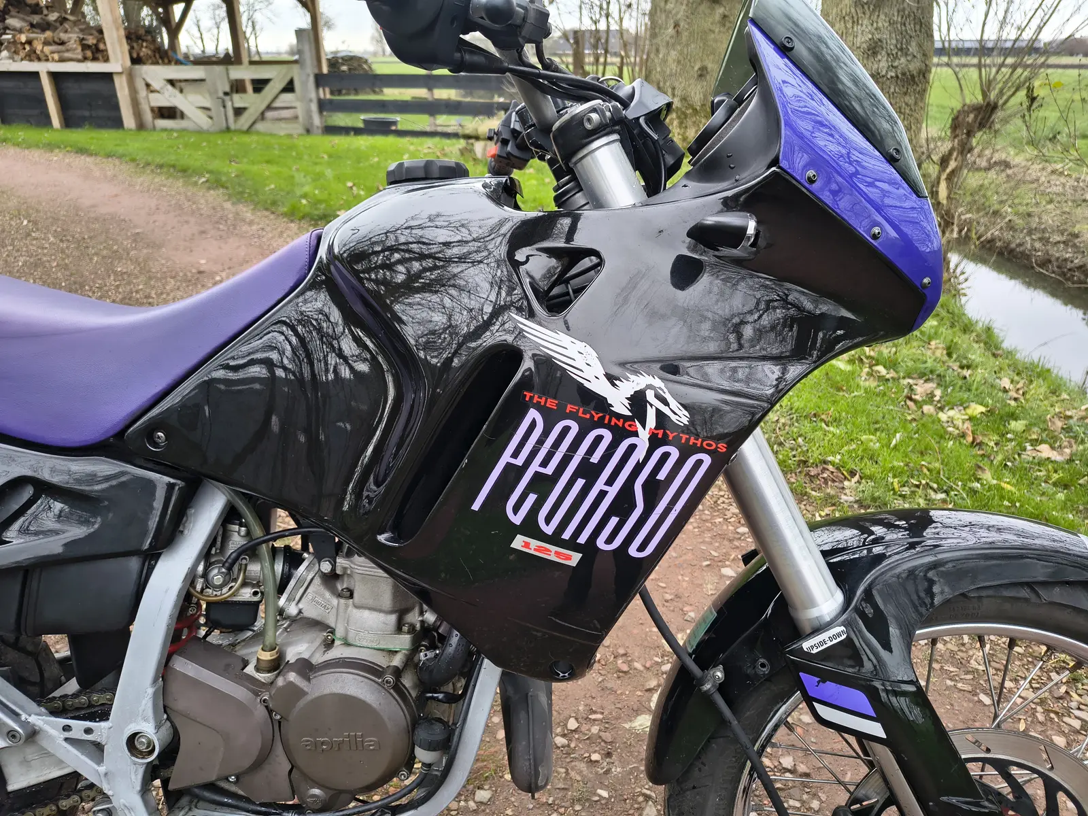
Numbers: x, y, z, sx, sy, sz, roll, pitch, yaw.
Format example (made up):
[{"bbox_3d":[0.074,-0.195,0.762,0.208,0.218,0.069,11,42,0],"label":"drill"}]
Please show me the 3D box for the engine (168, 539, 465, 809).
[{"bbox_3d":[-0.249,0.275,0.889,0.310,0.320,0.260,2,15,5],"label":"engine"}]

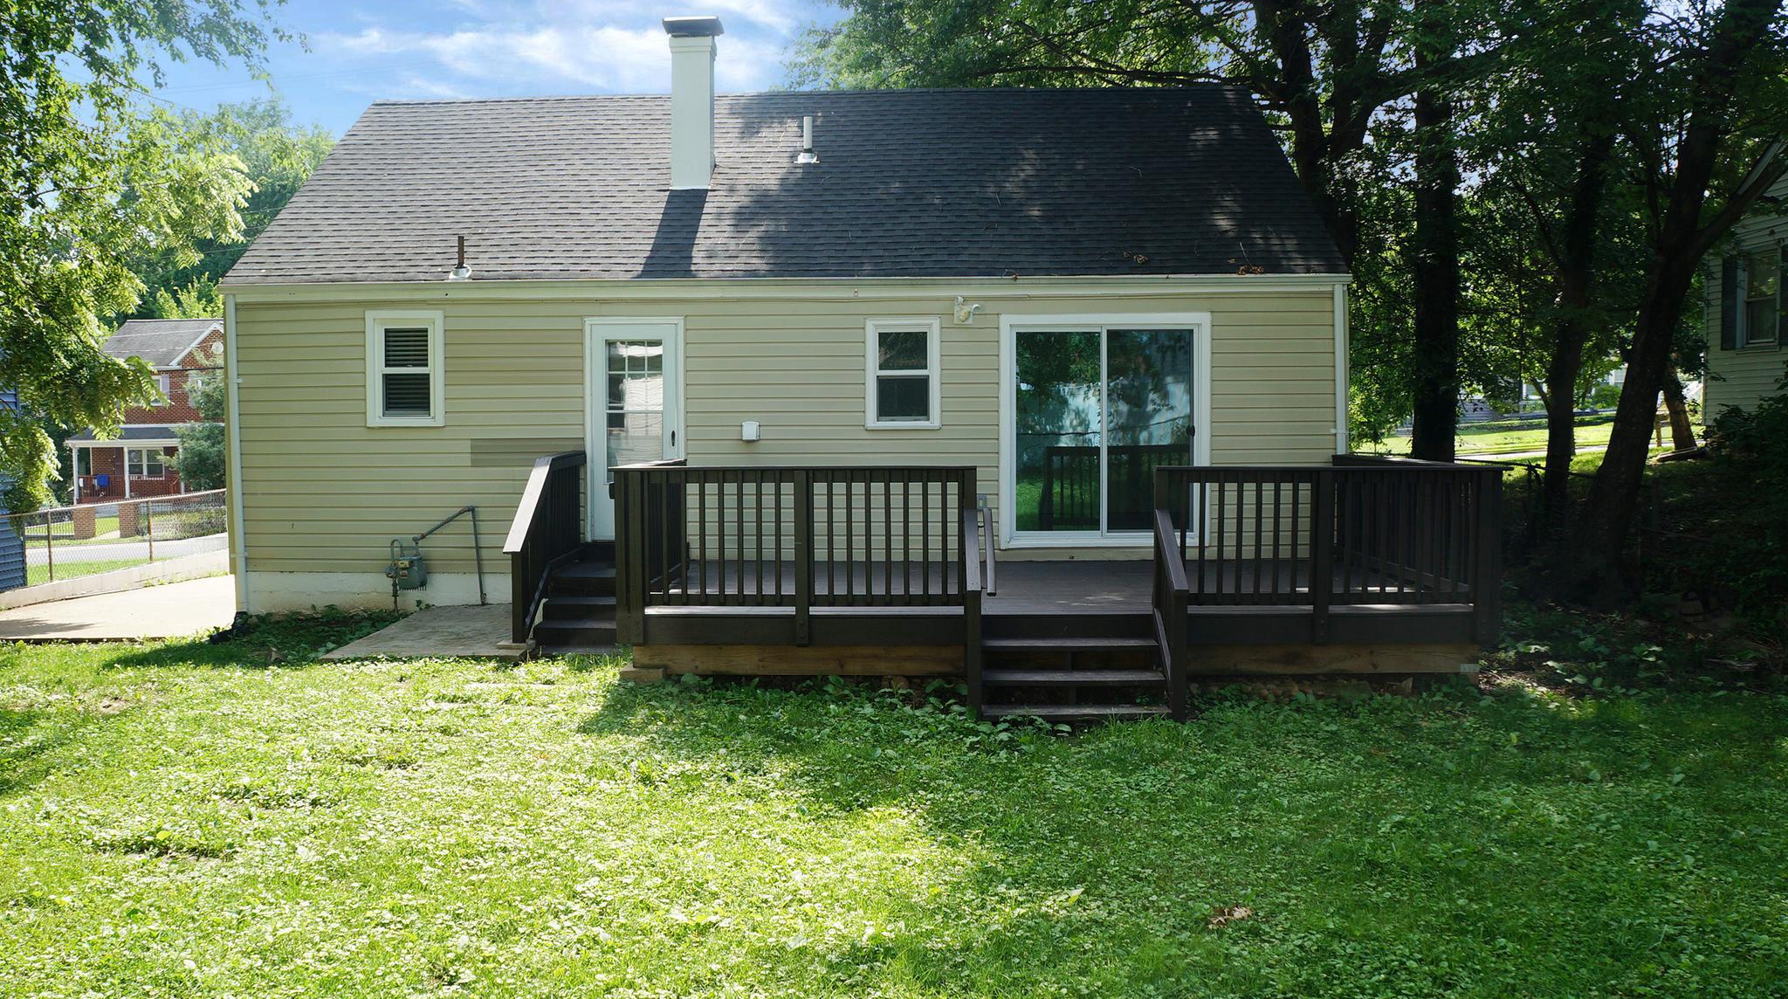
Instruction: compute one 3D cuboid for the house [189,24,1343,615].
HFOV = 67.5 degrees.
[{"bbox_3d":[-1.014,-2.084,15.982,10.573,5.990,7.738,0,3,1],"label":"house"}]

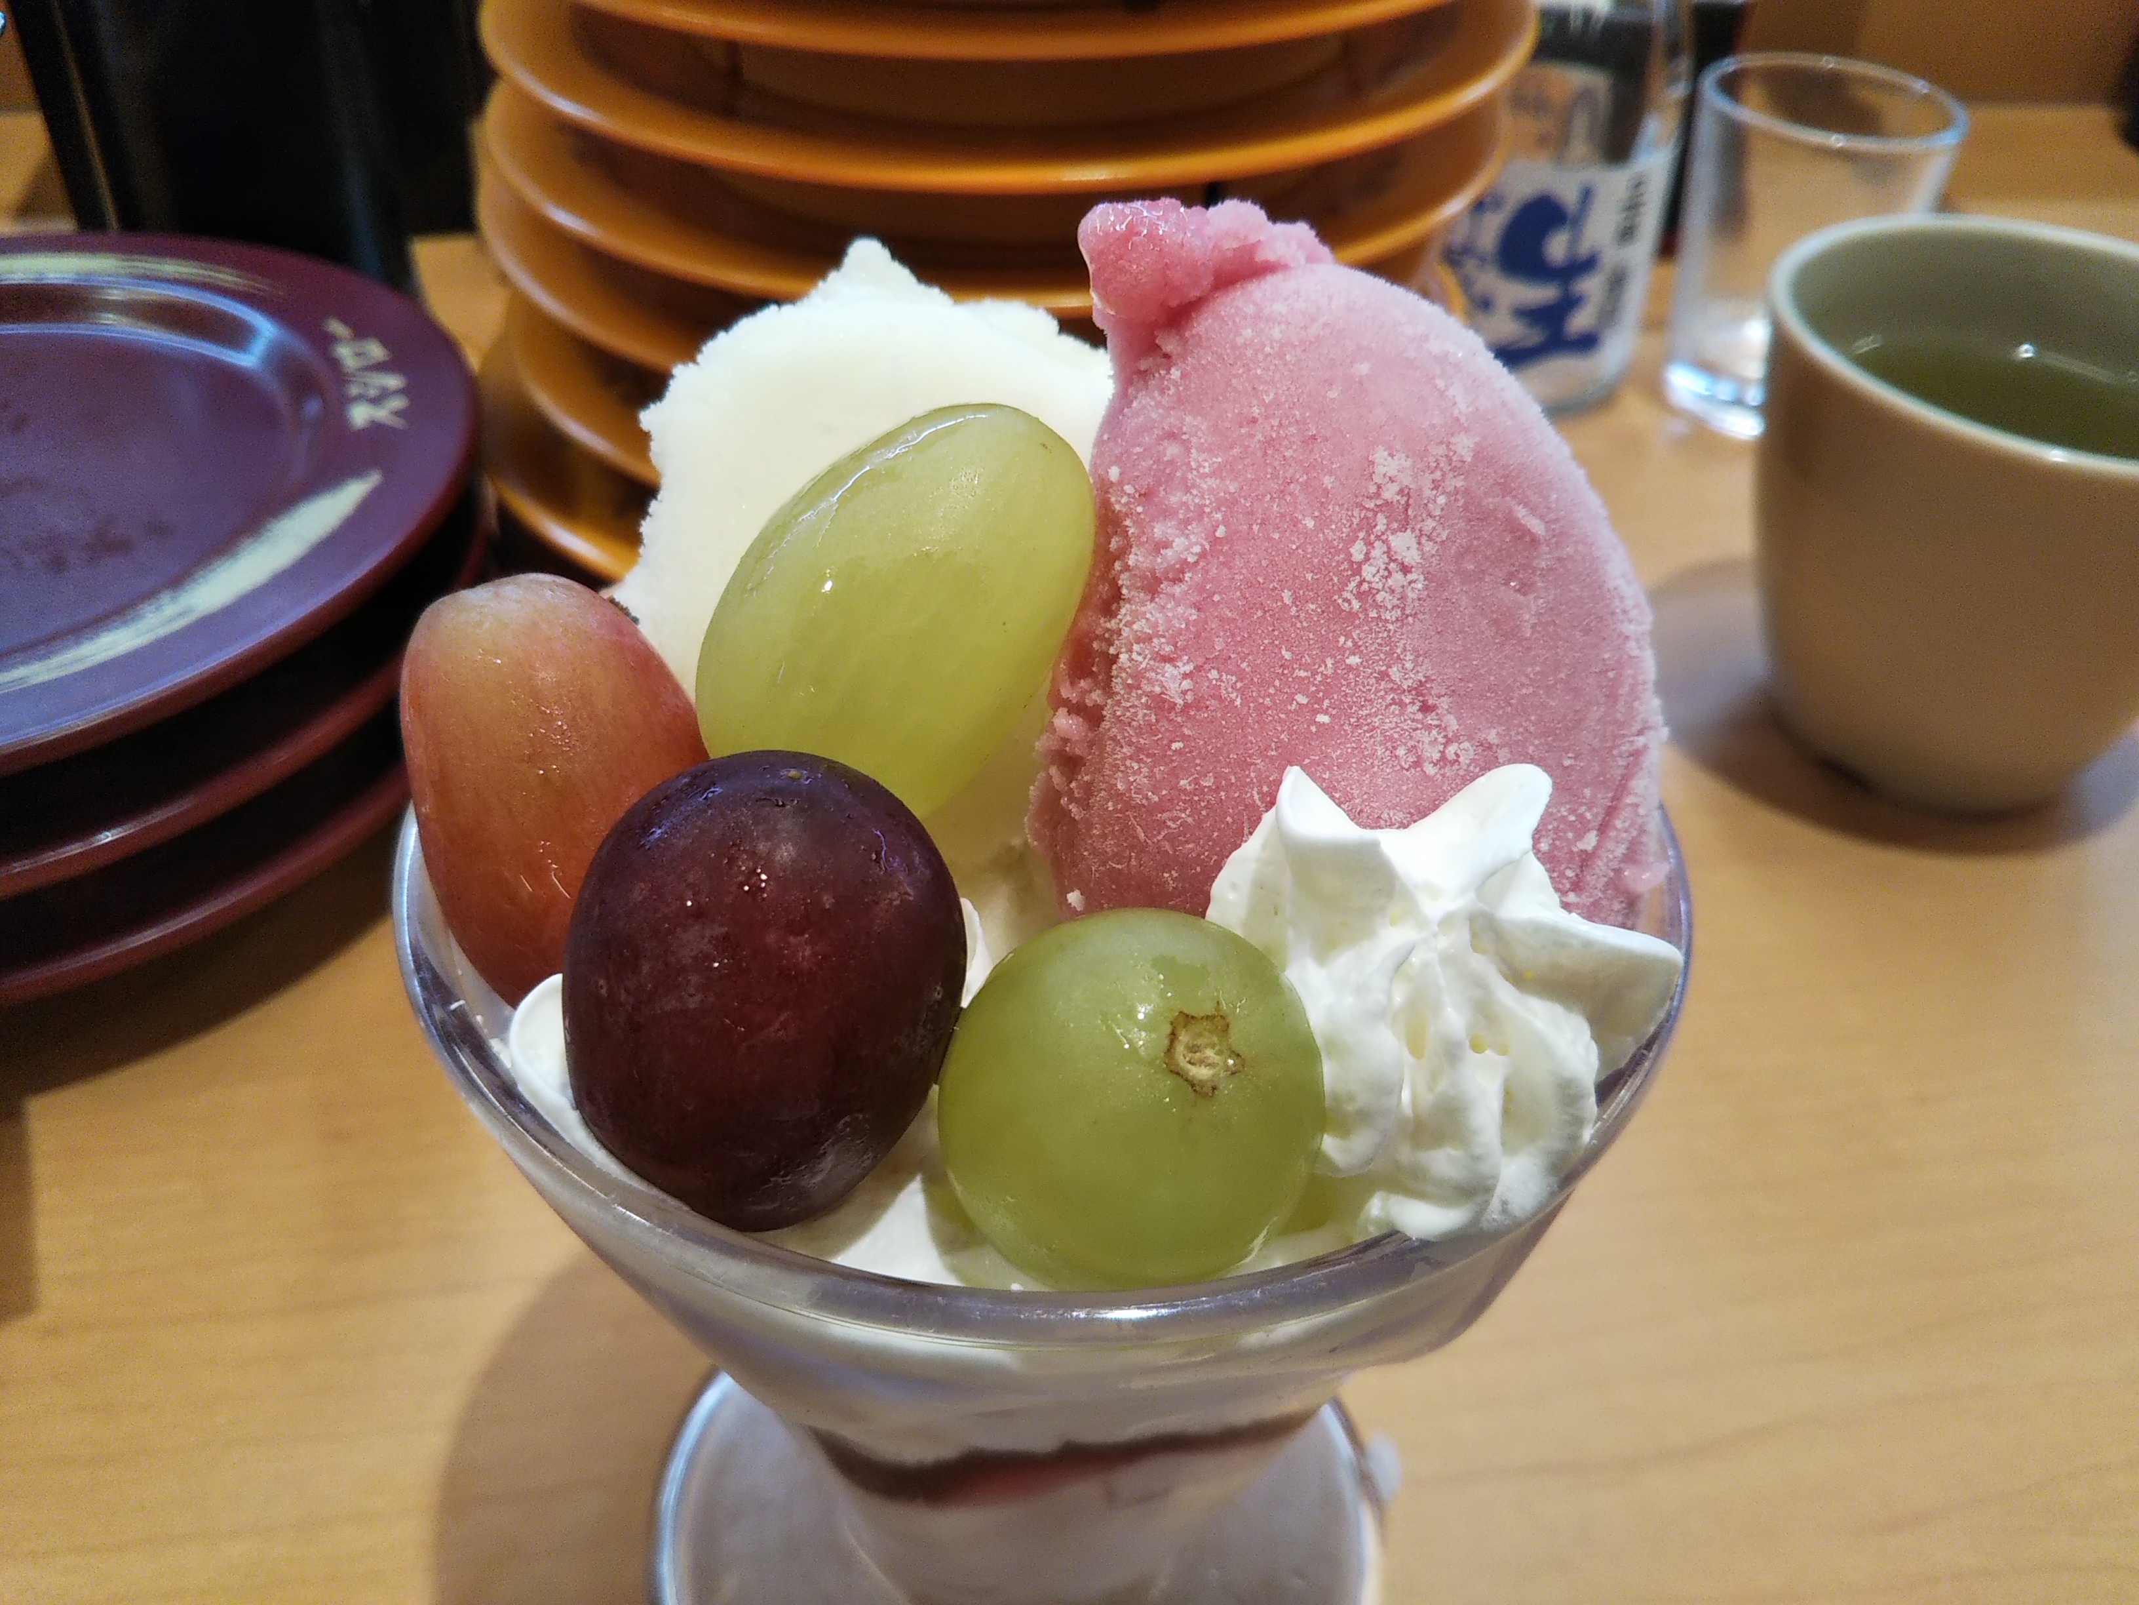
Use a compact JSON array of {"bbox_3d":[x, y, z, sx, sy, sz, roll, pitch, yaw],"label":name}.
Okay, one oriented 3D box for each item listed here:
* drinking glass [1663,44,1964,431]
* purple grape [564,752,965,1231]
[{"bbox_3d":[0.144,-0.109,0.372,0.050,0.063,0.050,3,40,0],"label":"drinking glass"},{"bbox_3d":[-0.019,0.011,0.113,0.024,0.029,0.024,6,14,0],"label":"purple grape"}]

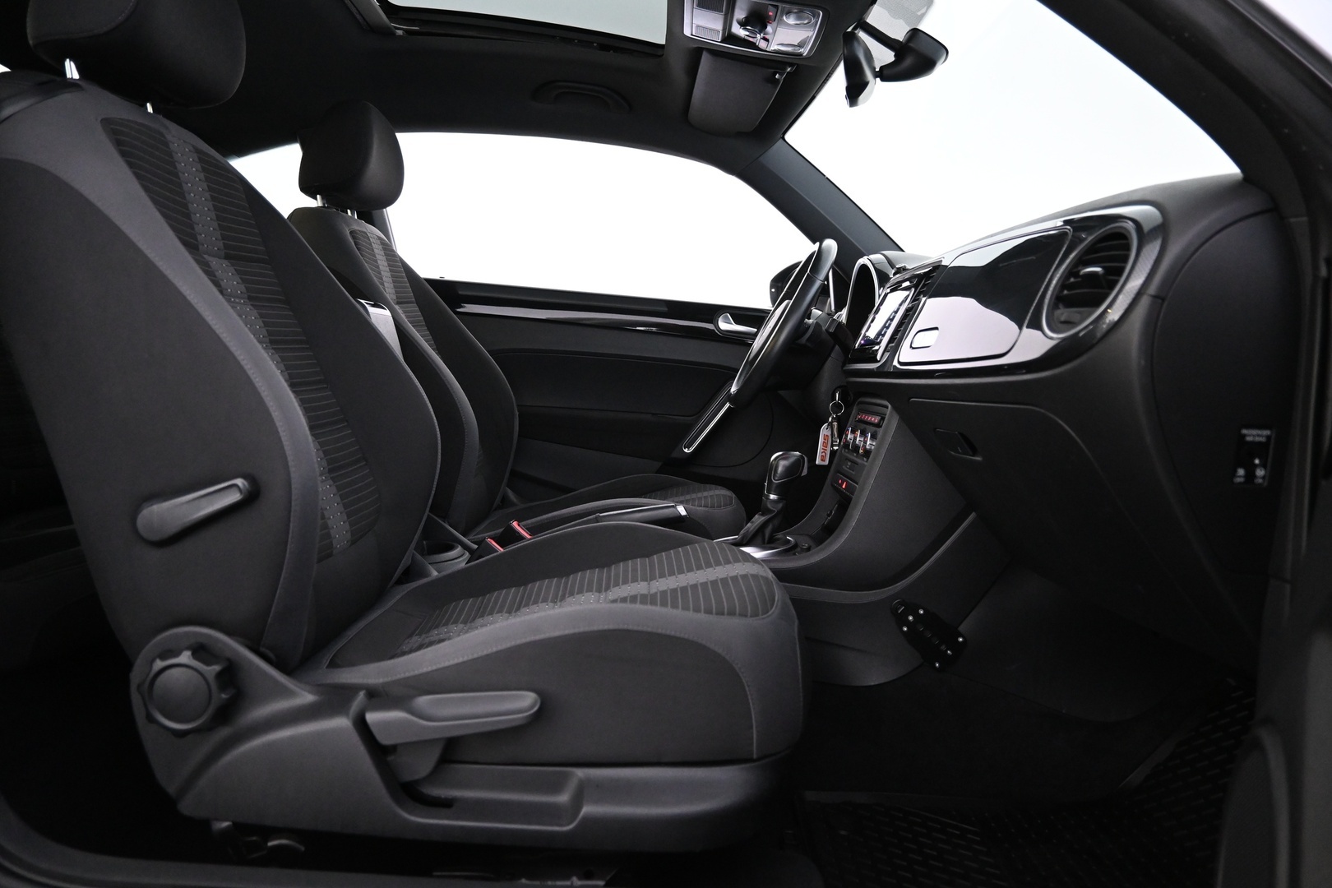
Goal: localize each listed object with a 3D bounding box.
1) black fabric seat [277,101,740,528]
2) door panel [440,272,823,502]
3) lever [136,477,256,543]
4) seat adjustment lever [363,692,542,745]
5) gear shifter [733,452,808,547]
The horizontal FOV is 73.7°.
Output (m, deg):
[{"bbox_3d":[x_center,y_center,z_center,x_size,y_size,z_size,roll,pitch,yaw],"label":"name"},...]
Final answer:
[{"bbox_3d":[-0.267,-0.160,1.715,0.850,0.940,0.530,4,4,0],"label":"black fabric seat"},{"bbox_3d":[-0.083,-0.075,2.051,1.020,0.540,0.110,4,4,0],"label":"door panel"},{"bbox_3d":[-0.411,0.057,0.777,0.101,0.033,0.025,-21,4,2],"label":"lever"},{"bbox_3d":[-0.185,0.238,0.769,0.146,0.041,0.034,-6,4,1],"label":"seat adjustment lever"},{"bbox_3d":[0.160,0.088,1.384,0.117,0.158,0.075,4,4,0],"label":"gear shifter"}]

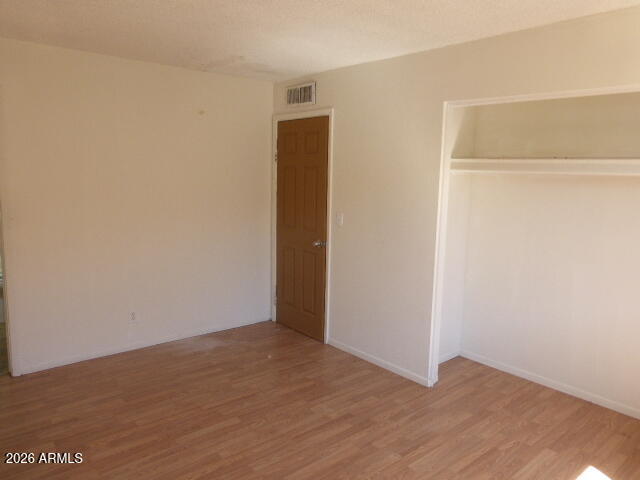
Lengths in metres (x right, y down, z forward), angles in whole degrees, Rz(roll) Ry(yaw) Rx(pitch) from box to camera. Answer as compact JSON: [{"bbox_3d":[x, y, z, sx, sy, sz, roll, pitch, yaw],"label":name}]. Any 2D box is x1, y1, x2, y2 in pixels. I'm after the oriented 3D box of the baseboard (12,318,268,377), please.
[{"bbox_3d":[-1.399,0.904,4.181,2.270,0.068,0.015,-6,12,-41],"label":"baseboard"}]

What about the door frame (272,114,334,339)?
[{"bbox_3d":[-0.168,-0.152,4.476,0.100,2.120,0.900,-6,12,-41],"label":"door frame"}]

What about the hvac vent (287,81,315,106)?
[{"bbox_3d":[-0.180,-1.341,4.284,0.022,0.185,0.445,-6,12,-41],"label":"hvac vent"}]

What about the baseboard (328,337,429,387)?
[{"bbox_3d":[0.448,0.997,3.863,0.015,0.068,1.090,-6,12,-41],"label":"baseboard"}]

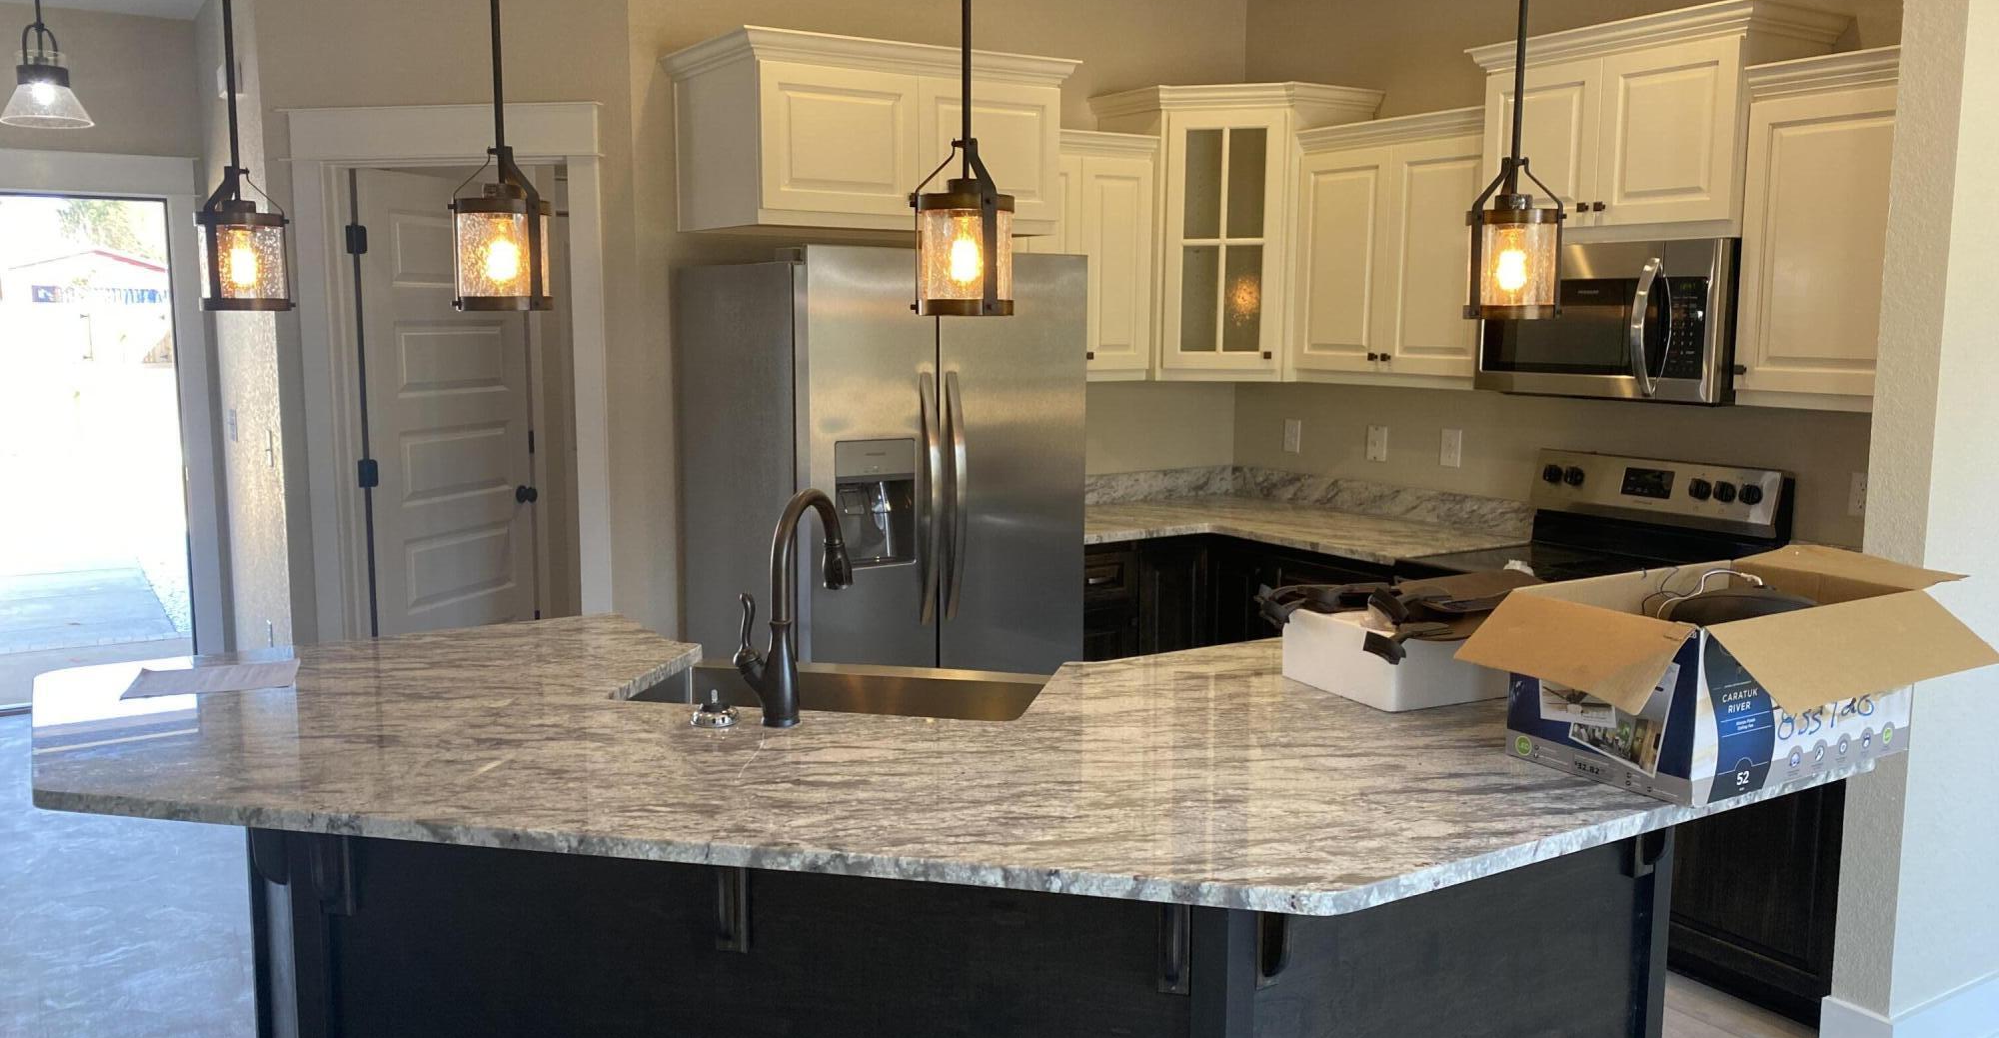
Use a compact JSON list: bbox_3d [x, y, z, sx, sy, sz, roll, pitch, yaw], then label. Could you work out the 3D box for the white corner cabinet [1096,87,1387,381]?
[{"bbox_3d":[0.814,-0.976,5.271,0.993,0.953,0.779,2,8,13],"label":"white corner cabinet"}]

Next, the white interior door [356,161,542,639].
[{"bbox_3d":[-1.883,-0.148,5.217,0.038,2.030,0.775,4,9,22],"label":"white interior door"}]

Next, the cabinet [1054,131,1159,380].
[{"bbox_3d":[0.188,-0.857,4.947,0.547,0.783,0.373,-4,9,-31],"label":"cabinet"}]

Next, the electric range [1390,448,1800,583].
[{"bbox_3d":[1.534,0.451,4.024,0.680,1.203,0.757,-4,9,-31],"label":"electric range"}]

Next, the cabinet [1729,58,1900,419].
[{"bbox_3d":[2.011,-0.644,3.438,0.373,0.783,0.470,-4,9,-31],"label":"cabinet"}]

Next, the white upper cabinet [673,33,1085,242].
[{"bbox_3d":[-0.375,-1.085,4.404,1.044,0.493,0.647,-4,9,-31],"label":"white upper cabinet"}]

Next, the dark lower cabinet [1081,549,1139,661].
[{"bbox_3d":[0.146,0.478,4.994,0.310,0.880,0.630,-5,9,-31],"label":"dark lower cabinet"}]

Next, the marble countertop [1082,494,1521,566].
[{"bbox_3d":[0.749,0.044,4.788,1.210,0.032,1.439,-4,9,-31],"label":"marble countertop"}]

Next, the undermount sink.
[{"bbox_3d":[-0.296,0.446,2.832,0.800,0.240,0.490,2,8,13],"label":"undermount sink"}]

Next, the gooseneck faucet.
[{"bbox_3d":[-0.353,0.131,2.563,0.120,0.374,0.294,3,8,16],"label":"gooseneck faucet"}]

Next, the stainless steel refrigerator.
[{"bbox_3d":[-0.343,0.114,4.389,0.840,1.765,0.910,-5,9,-31],"label":"stainless steel refrigerator"}]

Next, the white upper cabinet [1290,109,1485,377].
[{"bbox_3d":[1.285,-0.805,4.608,0.373,0.783,0.747,-4,9,-31],"label":"white upper cabinet"}]

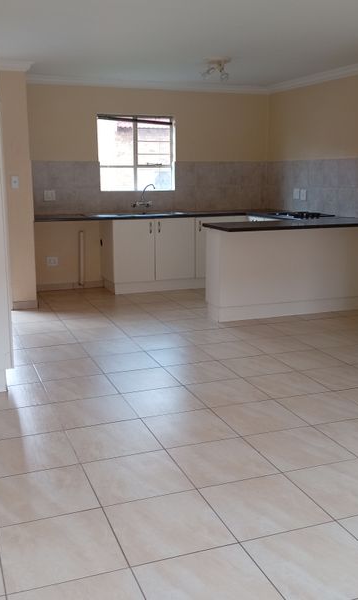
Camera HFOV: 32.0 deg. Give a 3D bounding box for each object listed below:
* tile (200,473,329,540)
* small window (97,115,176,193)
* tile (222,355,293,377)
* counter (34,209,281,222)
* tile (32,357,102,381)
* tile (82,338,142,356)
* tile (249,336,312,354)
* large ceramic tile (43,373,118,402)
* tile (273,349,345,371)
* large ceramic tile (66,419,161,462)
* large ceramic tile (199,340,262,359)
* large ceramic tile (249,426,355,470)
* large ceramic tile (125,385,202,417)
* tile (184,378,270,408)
[{"bbox_3d":[0.366,0.894,2.721,0.439,0.010,0.439,-4,12,-20],"label":"tile"},{"bbox_3d":[-0.515,-1.791,7.633,0.968,0.889,0.101,-5,12,-20],"label":"small window"},{"bbox_3d":[0.581,0.492,4.622,0.439,0.010,0.436,-4,13,-20],"label":"tile"},{"bbox_3d":[-0.218,-1.024,7.561,3.199,0.036,0.580,-4,12,-20],"label":"counter"},{"bbox_3d":[-0.800,0.501,4.502,0.430,0.010,0.430,-4,12,-20],"label":"tile"},{"bbox_3d":[-0.545,0.388,5.047,0.430,0.010,0.430,-4,12,-20],"label":"tile"},{"bbox_3d":[0.863,0.392,5.315,0.447,0.010,0.447,-5,12,-20],"label":"tile"},{"bbox_3d":[-0.650,0.582,4.104,0.430,0.010,0.430,-4,12,-20],"label":"large ceramic tile"},{"bbox_3d":[0.974,0.455,4.693,0.430,0.010,0.430,-4,12,-20],"label":"tile"},{"bbox_3d":[-0.359,0.759,3.382,0.439,0.010,0.439,-4,12,-20],"label":"large ceramic tile"},{"bbox_3d":[0.439,0.426,5.162,0.447,0.010,0.447,-5,12,-20],"label":"large ceramic tile"},{"bbox_3d":[0.619,0.768,3.238,0.434,0.010,0.434,-5,12,-20],"label":"large ceramic tile"},{"bbox_3d":[-0.095,0.640,3.917,0.439,0.010,0.436,-4,13,-20],"label":"large ceramic tile"},{"bbox_3d":[0.313,0.600,4.001,0.430,0.010,0.430,-4,12,-20],"label":"tile"}]

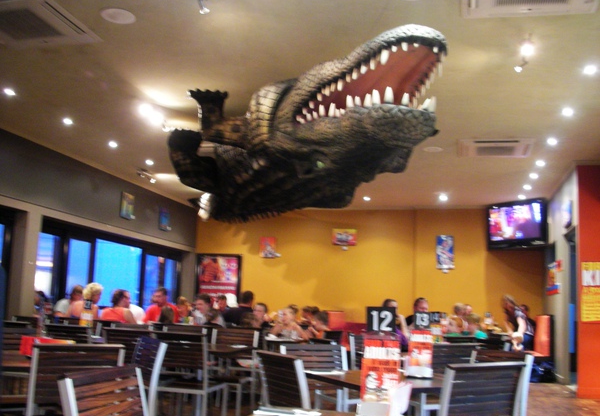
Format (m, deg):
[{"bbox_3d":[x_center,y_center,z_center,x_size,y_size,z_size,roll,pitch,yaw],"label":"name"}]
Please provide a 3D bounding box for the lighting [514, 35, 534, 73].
[{"bbox_3d":[1.879,-1.285,5.078,0.150,0.160,0.420,1,-10,15],"label":"lighting"}]

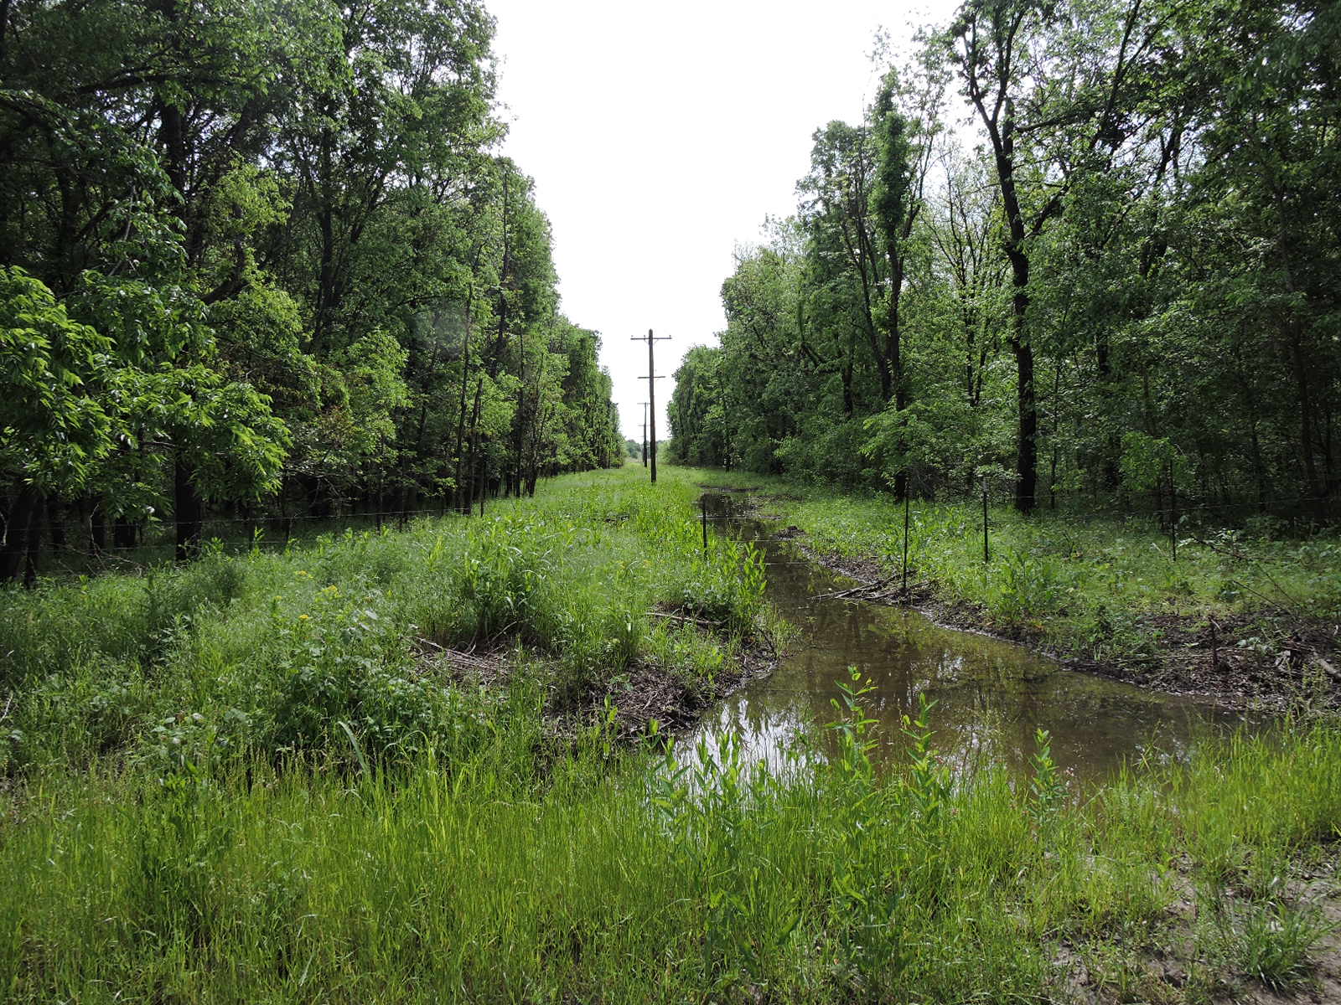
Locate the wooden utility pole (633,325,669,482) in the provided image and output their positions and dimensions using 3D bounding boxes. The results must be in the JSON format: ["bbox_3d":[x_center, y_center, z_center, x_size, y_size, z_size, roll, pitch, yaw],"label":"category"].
[{"bbox_3d":[-1.073,-5.737,55.531,2.420,9.230,0.320,-1,3,-2],"label":"wooden utility pole"}]

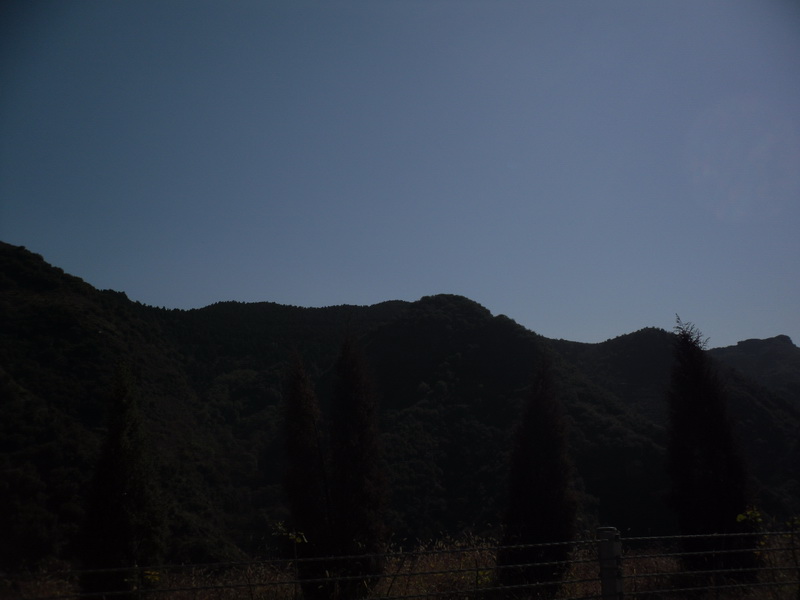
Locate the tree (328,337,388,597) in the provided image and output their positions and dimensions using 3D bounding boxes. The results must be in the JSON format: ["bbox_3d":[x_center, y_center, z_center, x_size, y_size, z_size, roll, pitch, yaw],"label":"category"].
[{"bbox_3d":[-0.459,1.852,11.500,0.680,2.880,0.680,0,-9,-2],"label":"tree"}]

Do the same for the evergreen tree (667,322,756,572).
[{"bbox_3d":[3.881,1.844,13.000,1.020,3.270,1.020,-3,-9,16],"label":"evergreen tree"}]

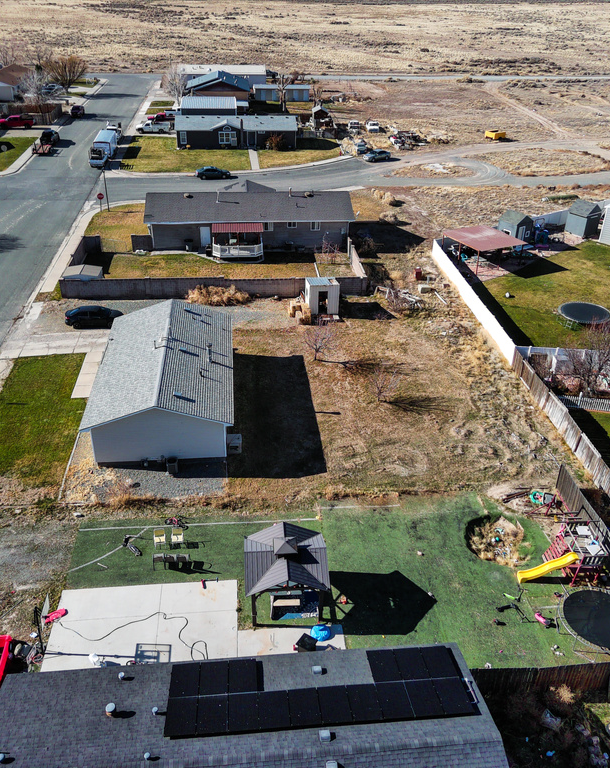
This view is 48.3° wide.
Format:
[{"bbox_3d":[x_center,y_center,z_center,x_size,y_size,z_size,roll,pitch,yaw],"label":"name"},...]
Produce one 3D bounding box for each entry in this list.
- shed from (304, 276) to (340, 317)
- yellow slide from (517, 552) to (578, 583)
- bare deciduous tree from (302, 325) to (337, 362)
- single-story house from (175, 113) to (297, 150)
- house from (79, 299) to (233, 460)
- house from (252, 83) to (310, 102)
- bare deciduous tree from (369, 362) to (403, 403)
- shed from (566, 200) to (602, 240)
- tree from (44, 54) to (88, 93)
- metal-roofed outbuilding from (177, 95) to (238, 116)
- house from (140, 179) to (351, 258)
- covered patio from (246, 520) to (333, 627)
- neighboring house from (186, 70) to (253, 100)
[{"bbox_3d":[1.491,-7.618,57.576,2.500,2.840,3.100,-2,31,-5],"label":"shed"},{"bbox_3d":[11.510,8.783,32.339,2.750,1.420,0.550,-3,32,-7],"label":"yellow slide"},{"bbox_3d":[1.084,-3.052,49.958,2.500,2.950,2.400,-2,31,-5],"label":"bare deciduous tree"},{"bbox_3d":[-11.394,-42.453,113.611,19.800,4.350,9.100,-3,32,-7],"label":"single-story house"},{"bbox_3d":[-9.032,-0.803,44.926,8.640,3.932,14.457,-2,31,-5],"label":"house"},{"bbox_3d":[-4.880,-63.390,148.123,11.956,2.842,4.802,-2,31,-5],"label":"house"},{"bbox_3d":[5.677,-0.138,47.133,2.400,2.800,2.300,-2,32,-6],"label":"bare deciduous tree"},{"bbox_3d":[32.561,-19.452,79.357,3.150,3.420,2.400,-24,40,-36],"label":"shed"},{"bbox_3d":[-53.166,-69.026,151.956,8.800,7.200,8.600,-2,32,-6],"label":"tree"},{"bbox_3d":[-18.482,-53.746,132.434,10.380,3.990,9.380,-2,32,-6],"label":"metal-roofed outbuilding"},{"bbox_3d":[-5.941,-18.428,74.282,22.000,4.900,11.000,-2,32,-6],"label":"house"},{"bbox_3d":[-0.875,8.465,30.451,3.570,3.470,3.500,-2,31,-5],"label":"covered patio"},{"bbox_3d":[-19.169,-65.868,150.683,13.600,5.000,14.200,-2,32,-6],"label":"neighboring house"}]

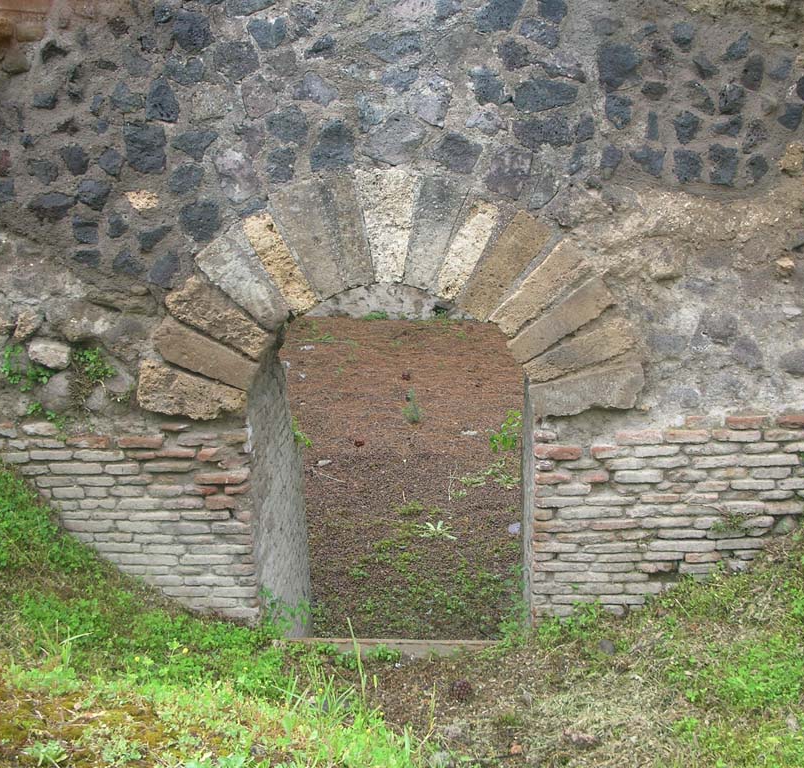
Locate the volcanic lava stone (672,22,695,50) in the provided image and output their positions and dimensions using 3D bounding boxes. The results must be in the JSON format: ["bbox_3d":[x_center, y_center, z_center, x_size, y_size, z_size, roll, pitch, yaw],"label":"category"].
[{"bbox_3d":[1.220,-1.503,4.508,0.093,0.125,0.081,-1,9,5],"label":"volcanic lava stone"}]

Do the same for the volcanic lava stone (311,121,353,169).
[{"bbox_3d":[-0.303,-1.041,4.520,0.189,0.210,0.169,-1,12,0],"label":"volcanic lava stone"}]

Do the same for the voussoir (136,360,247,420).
[{"bbox_3d":[-0.966,0.041,4.789,0.503,0.242,0.280,10,12,-2],"label":"voussoir"}]

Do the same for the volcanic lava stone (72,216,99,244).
[{"bbox_3d":[-1.397,-0.677,4.569,0.114,0.122,0.100,-1,12,0],"label":"volcanic lava stone"}]

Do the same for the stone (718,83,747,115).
[{"bbox_3d":[1.422,-1.228,4.455,0.119,0.132,0.107,-1,12,0],"label":"stone"}]

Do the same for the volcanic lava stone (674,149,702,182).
[{"bbox_3d":[1.264,-0.967,4.594,0.121,0.147,0.100,-1,9,5],"label":"volcanic lava stone"}]

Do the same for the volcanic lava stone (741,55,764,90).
[{"bbox_3d":[1.523,-1.357,4.528,0.101,0.151,0.093,-1,9,5],"label":"volcanic lava stone"}]

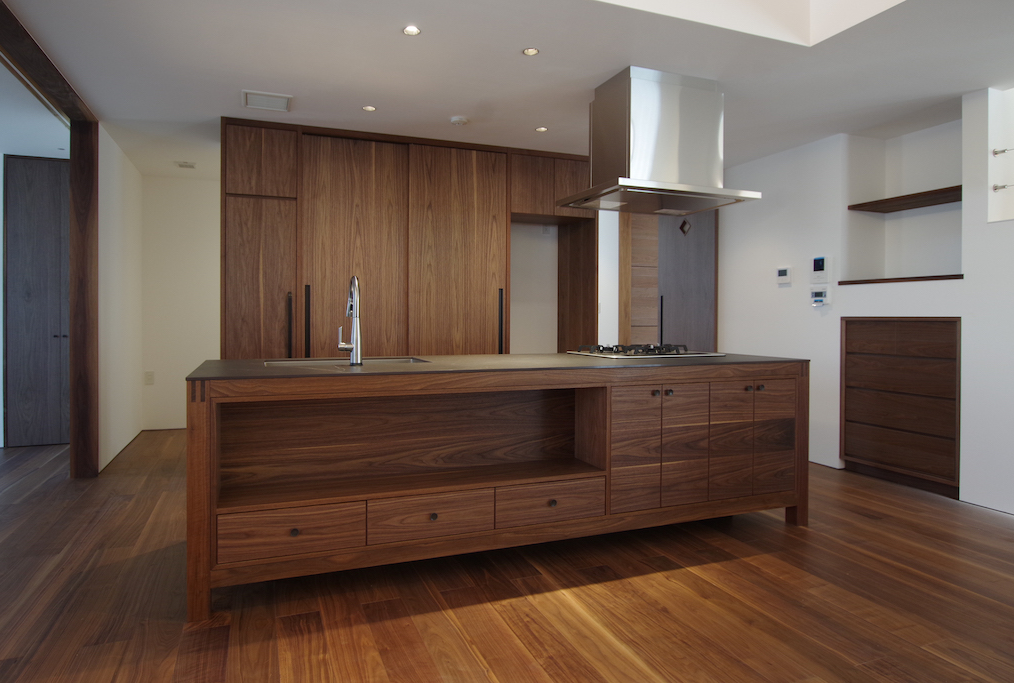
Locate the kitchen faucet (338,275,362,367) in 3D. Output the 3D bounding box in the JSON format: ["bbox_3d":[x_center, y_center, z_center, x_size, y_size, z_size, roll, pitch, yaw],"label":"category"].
[{"bbox_3d":[-0.747,-0.105,2.551,0.105,0.405,0.240,0,1,-22],"label":"kitchen faucet"}]

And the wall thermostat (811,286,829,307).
[{"bbox_3d":[2.288,-0.331,3.968,0.030,0.135,0.130,0,1,-22],"label":"wall thermostat"}]

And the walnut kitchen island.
[{"bbox_3d":[0.085,0.533,2.790,2.880,0.850,0.940,0,1,-22],"label":"walnut kitchen island"}]

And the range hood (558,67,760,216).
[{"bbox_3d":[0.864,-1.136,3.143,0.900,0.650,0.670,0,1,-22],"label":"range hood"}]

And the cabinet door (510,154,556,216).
[{"bbox_3d":[0.206,-1.249,4.331,0.380,0.440,0.022,0,1,-22],"label":"cabinet door"}]

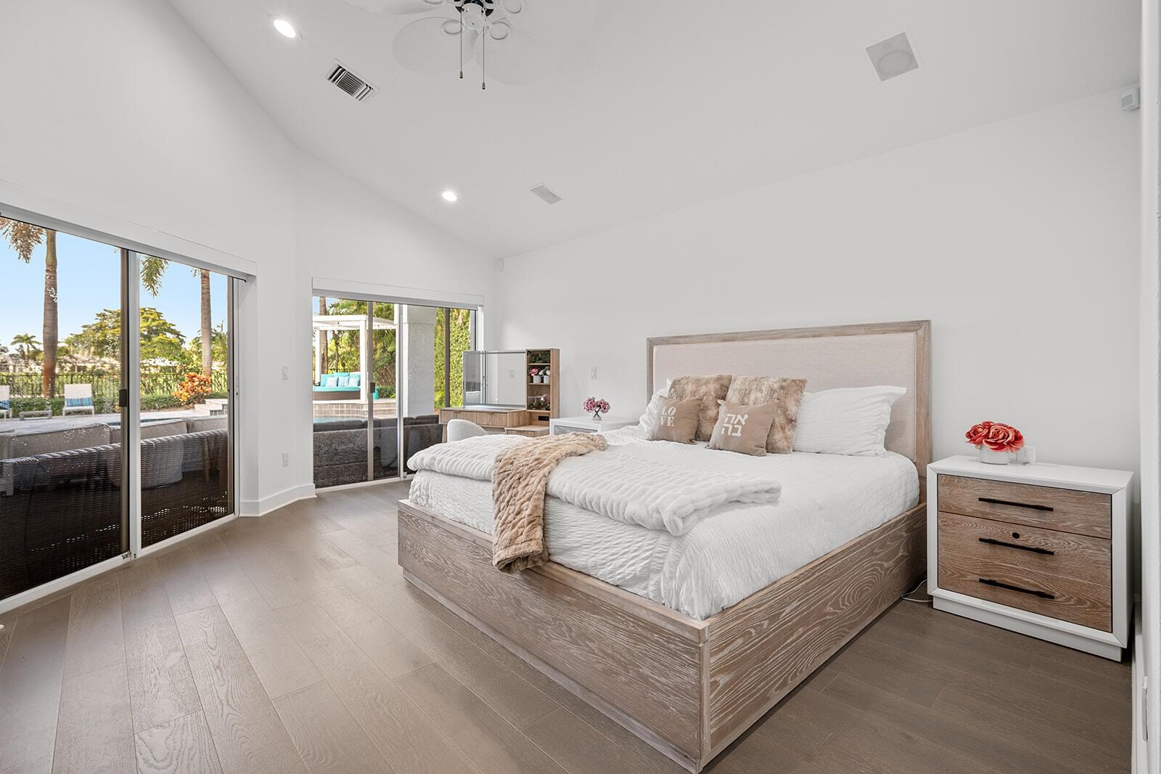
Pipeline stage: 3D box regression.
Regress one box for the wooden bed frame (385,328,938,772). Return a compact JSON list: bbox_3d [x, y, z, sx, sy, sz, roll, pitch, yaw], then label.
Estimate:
[{"bbox_3d":[0.477,0.357,2.959,2.247,1.471,2.059,-1,1,-42],"label":"wooden bed frame"}]

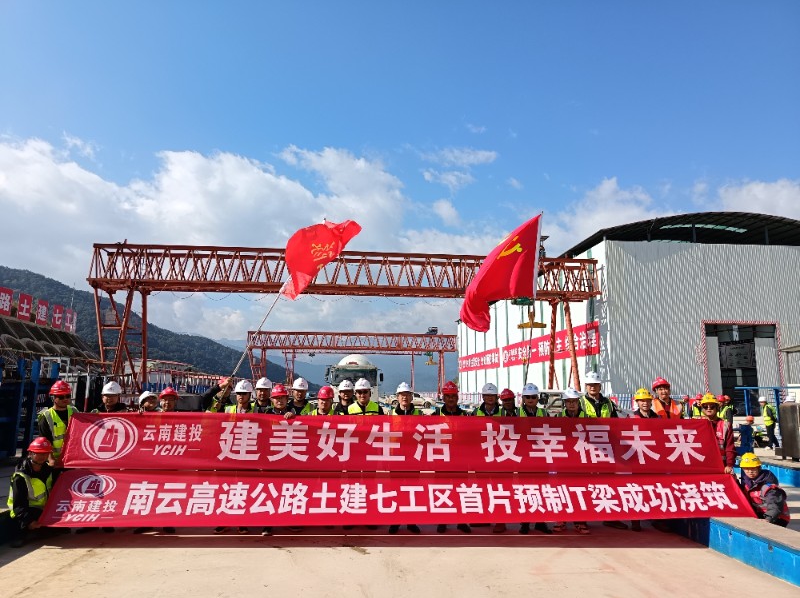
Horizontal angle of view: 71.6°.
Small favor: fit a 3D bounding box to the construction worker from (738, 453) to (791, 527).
[{"bbox_3d":[4.046,2.218,6.174,0.600,0.987,0.650,-5,-11,29],"label":"construction worker"}]

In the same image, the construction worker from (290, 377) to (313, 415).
[{"bbox_3d":[-1.326,1.966,7.279,0.510,1.840,0.360,0,-9,-3],"label":"construction worker"}]

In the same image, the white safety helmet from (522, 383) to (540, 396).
[{"bbox_3d":[1.673,1.156,7.056,0.220,0.160,0.280,0,-9,0],"label":"white safety helmet"}]

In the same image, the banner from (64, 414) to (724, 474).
[{"bbox_3d":[-0.027,1.716,6.593,7.650,0.670,0.200,1,-9,-2],"label":"banner"}]

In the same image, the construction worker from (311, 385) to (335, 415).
[{"bbox_3d":[-1.004,1.962,6.987,0.530,1.710,0.360,1,-9,0],"label":"construction worker"}]

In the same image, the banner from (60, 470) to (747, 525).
[{"bbox_3d":[-0.029,2.331,6.510,8.200,0.660,0.200,0,-22,0],"label":"banner"}]

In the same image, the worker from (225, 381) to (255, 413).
[{"bbox_3d":[-1.961,1.910,6.832,0.510,1.806,0.360,0,-9,-3],"label":"worker"}]

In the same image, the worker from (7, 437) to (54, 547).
[{"bbox_3d":[-4.153,2.169,6.334,0.580,1.134,0.680,5,-10,-26],"label":"worker"}]

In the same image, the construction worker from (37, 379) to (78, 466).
[{"bbox_3d":[-4.163,1.890,6.683,0.510,1.797,0.360,3,-10,-20],"label":"construction worker"}]

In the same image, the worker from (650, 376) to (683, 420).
[{"bbox_3d":[3.616,2.003,7.526,0.510,1.845,0.360,-1,-9,8],"label":"worker"}]

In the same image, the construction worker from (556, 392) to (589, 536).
[{"bbox_3d":[2.202,1.984,6.938,0.530,1.720,0.360,0,-9,3],"label":"construction worker"}]

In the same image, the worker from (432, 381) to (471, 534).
[{"bbox_3d":[0.628,1.927,6.872,0.530,1.778,0.360,1,-9,0],"label":"worker"}]

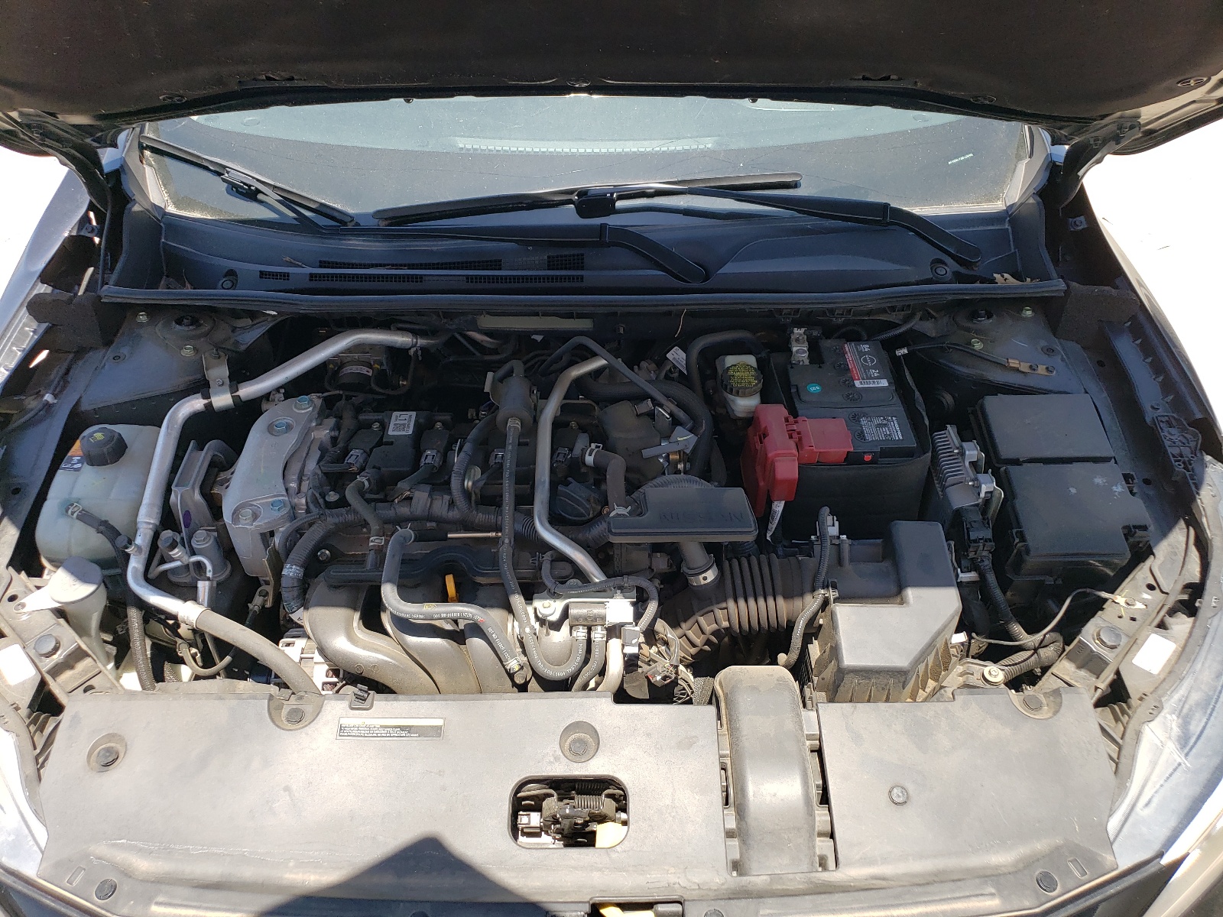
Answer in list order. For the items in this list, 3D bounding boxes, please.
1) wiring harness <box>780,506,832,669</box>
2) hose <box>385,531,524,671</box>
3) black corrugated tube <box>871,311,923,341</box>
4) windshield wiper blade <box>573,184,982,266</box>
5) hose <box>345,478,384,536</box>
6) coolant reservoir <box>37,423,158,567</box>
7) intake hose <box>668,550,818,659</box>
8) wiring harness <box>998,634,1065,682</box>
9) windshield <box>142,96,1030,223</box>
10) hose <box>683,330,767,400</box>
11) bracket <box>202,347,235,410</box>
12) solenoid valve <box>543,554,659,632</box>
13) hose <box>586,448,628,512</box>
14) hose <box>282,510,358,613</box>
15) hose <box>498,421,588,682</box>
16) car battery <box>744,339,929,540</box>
[{"bbox_3d":[0.244,0.158,1.152,0.050,0.055,0.225,13,45,11],"label":"wiring harness"},{"bbox_3d":[-0.194,0.174,1.132,0.155,0.085,0.165,0,43,-1],"label":"hose"},{"bbox_3d":[0.465,-0.215,1.492,0.090,0.050,0.030,0,43,-1],"label":"black corrugated tube"},{"bbox_3d":[0.259,-0.363,1.421,0.620,0.085,0.085,0,43,-1],"label":"windshield wiper blade"},{"bbox_3d":[-0.325,0.063,1.208,0.050,0.045,0.075,0,43,-1],"label":"hose"},{"bbox_3d":[-0.663,0.049,1.190,0.125,0.155,0.155,-1,42,-2],"label":"coolant reservoir"},{"bbox_3d":[0.158,0.176,1.110,0.165,0.110,0.120,-1,42,-2],"label":"intake hose"},{"bbox_3d":[0.474,0.228,1.040,0.070,0.040,0.045,-1,42,-2],"label":"wiring harness"},{"bbox_3d":[-0.058,-0.728,1.620,1.450,0.130,0.880,-1,70,-2],"label":"windshield"},{"bbox_3d":[0.165,-0.134,1.325,0.110,0.085,0.095,-1,42,-2],"label":"hose"},{"bbox_3d":[-0.568,-0.114,1.330,0.035,0.045,0.105,-13,45,-14],"label":"bracket"},{"bbox_3d":[-0.013,0.153,1.075,0.130,0.060,0.095,-1,42,-2],"label":"solenoid valve"},{"bbox_3d":[-0.007,0.028,1.208,0.058,0.045,0.095,0,43,-1],"label":"hose"},{"bbox_3d":[-0.355,0.123,1.125,0.085,0.085,0.085,-1,42,-2],"label":"hose"},{"bbox_3d":[-0.080,0.105,1.095,0.100,0.130,0.310,-1,42,-2],"label":"hose"},{"bbox_3d":[0.356,-0.031,1.497,0.182,0.195,0.250,0,43,-1],"label":"car battery"}]

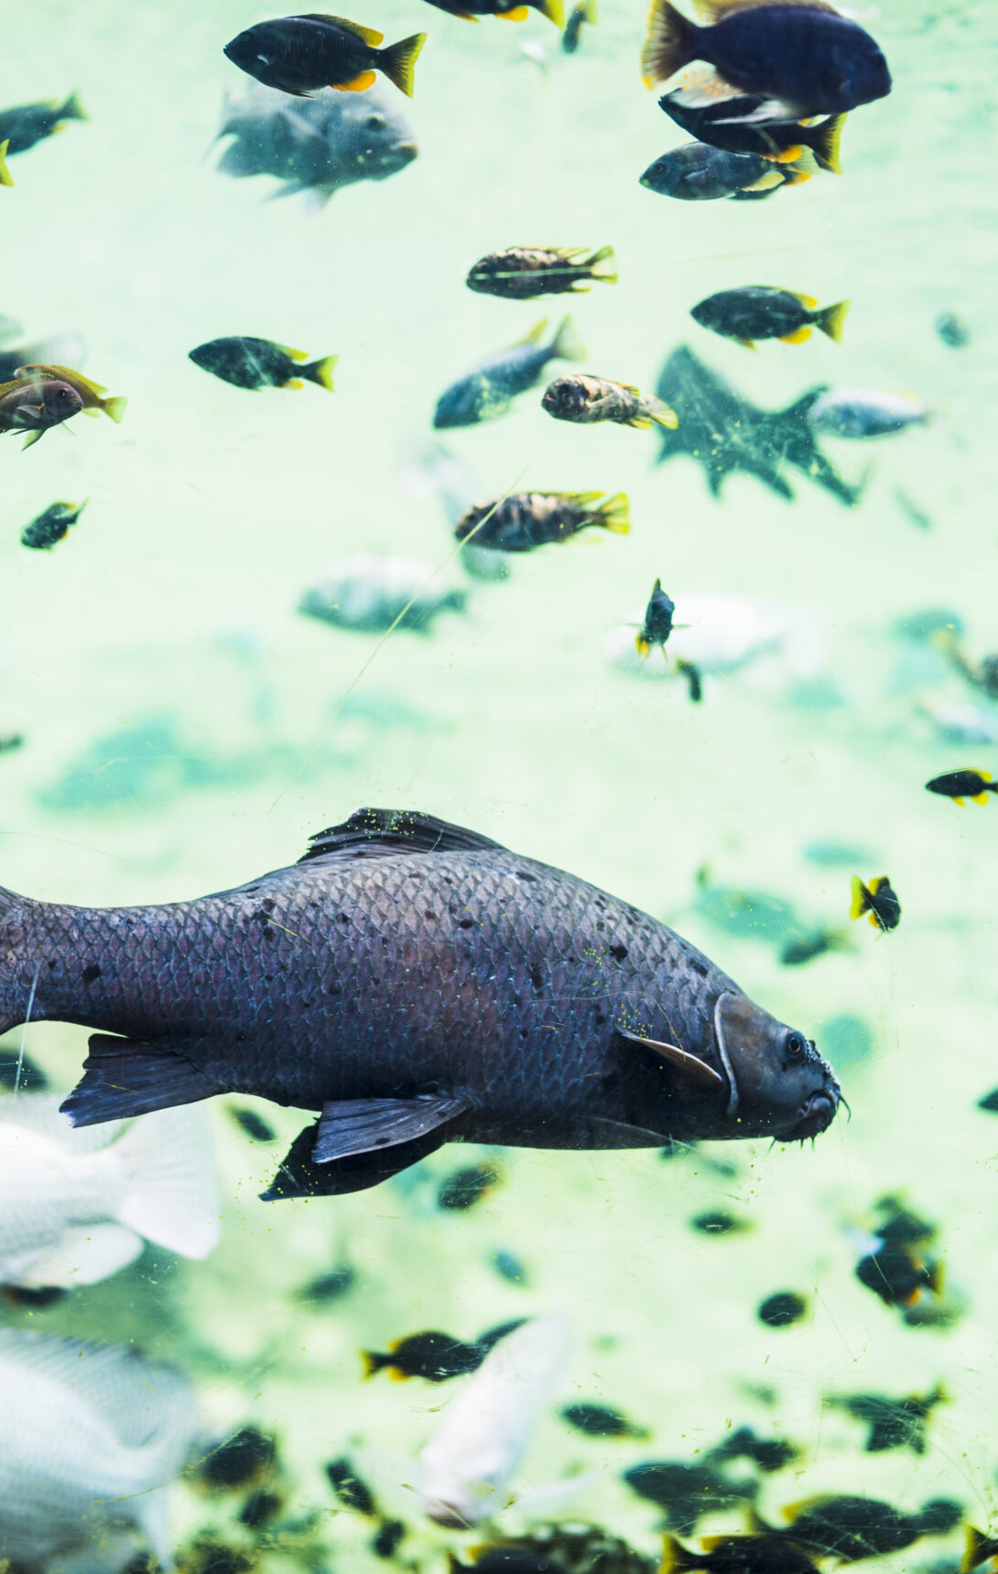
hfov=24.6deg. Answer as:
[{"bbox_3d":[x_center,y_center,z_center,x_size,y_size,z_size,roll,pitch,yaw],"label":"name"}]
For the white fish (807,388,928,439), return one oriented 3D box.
[{"bbox_3d":[0.437,-0.439,2.700,0.145,0.055,0.030,0,0,-10],"label":"white fish"}]

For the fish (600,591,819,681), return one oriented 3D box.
[{"bbox_3d":[0.290,-0.203,3.100,0.300,0.115,0.050,-3,0,-5],"label":"fish"}]

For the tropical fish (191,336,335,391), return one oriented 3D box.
[{"bbox_3d":[-0.191,-0.341,1.850,0.115,0.041,0.020,4,0,-5],"label":"tropical fish"}]

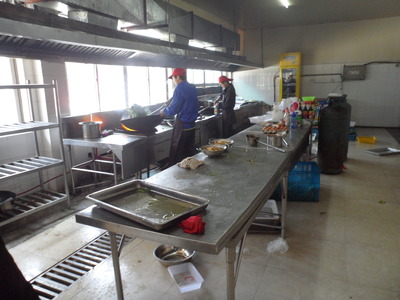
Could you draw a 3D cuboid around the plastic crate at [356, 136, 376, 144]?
[{"bbox_3d":[3.918,-0.225,7.088,0.430,0.120,0.310,2,13,15],"label":"plastic crate"}]

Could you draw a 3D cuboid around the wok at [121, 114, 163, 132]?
[{"bbox_3d":[-0.870,-0.394,4.468,0.580,0.180,0.580,-12,14,-9],"label":"wok"}]

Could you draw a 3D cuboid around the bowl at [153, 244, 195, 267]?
[{"bbox_3d":[-0.220,0.907,2.618,0.363,0.100,0.363,-2,13,0],"label":"bowl"}]

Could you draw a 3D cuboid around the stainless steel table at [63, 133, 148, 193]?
[{"bbox_3d":[-1.290,0.235,4.194,1.052,0.786,0.531,4,14,25],"label":"stainless steel table"}]

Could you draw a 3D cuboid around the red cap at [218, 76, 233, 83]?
[{"bbox_3d":[0.518,-1.408,6.033,0.280,0.125,0.180,-14,11,8],"label":"red cap"}]

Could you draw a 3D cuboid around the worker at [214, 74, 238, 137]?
[{"bbox_3d":[0.536,-0.694,6.217,0.460,1.610,0.470,2,13,15],"label":"worker"}]

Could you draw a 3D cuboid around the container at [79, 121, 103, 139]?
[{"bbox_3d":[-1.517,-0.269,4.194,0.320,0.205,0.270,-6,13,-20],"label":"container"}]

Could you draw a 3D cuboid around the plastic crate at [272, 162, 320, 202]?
[{"bbox_3d":[1.239,0.413,3.995,0.610,0.380,0.460,1,13,13],"label":"plastic crate"}]

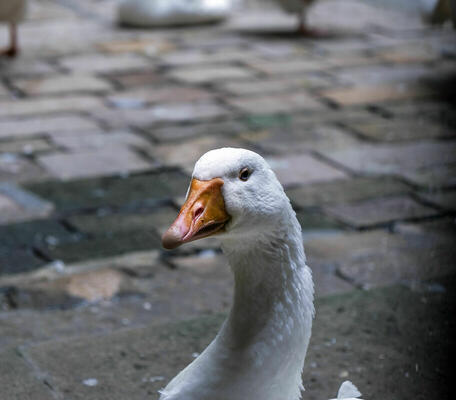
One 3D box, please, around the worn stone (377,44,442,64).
[{"bbox_3d":[0.441,-0.312,3.377,0.128,0.085,0.128,-3,18,-12],"label":"worn stone"}]

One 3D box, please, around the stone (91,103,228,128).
[{"bbox_3d":[-0.128,-0.131,2.779,0.251,0.085,0.107,-6,19,-21],"label":"stone"}]

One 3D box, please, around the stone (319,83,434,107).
[{"bbox_3d":[0.321,-0.186,2.972,0.217,0.085,0.118,-6,19,-20],"label":"stone"}]

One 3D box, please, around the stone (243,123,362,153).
[{"bbox_3d":[0.138,-0.076,2.615,0.180,0.085,0.159,-4,18,-15],"label":"stone"}]

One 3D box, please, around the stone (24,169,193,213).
[{"bbox_3d":[-0.179,0.024,2.286,0.268,0.085,0.168,-6,19,-21],"label":"stone"}]

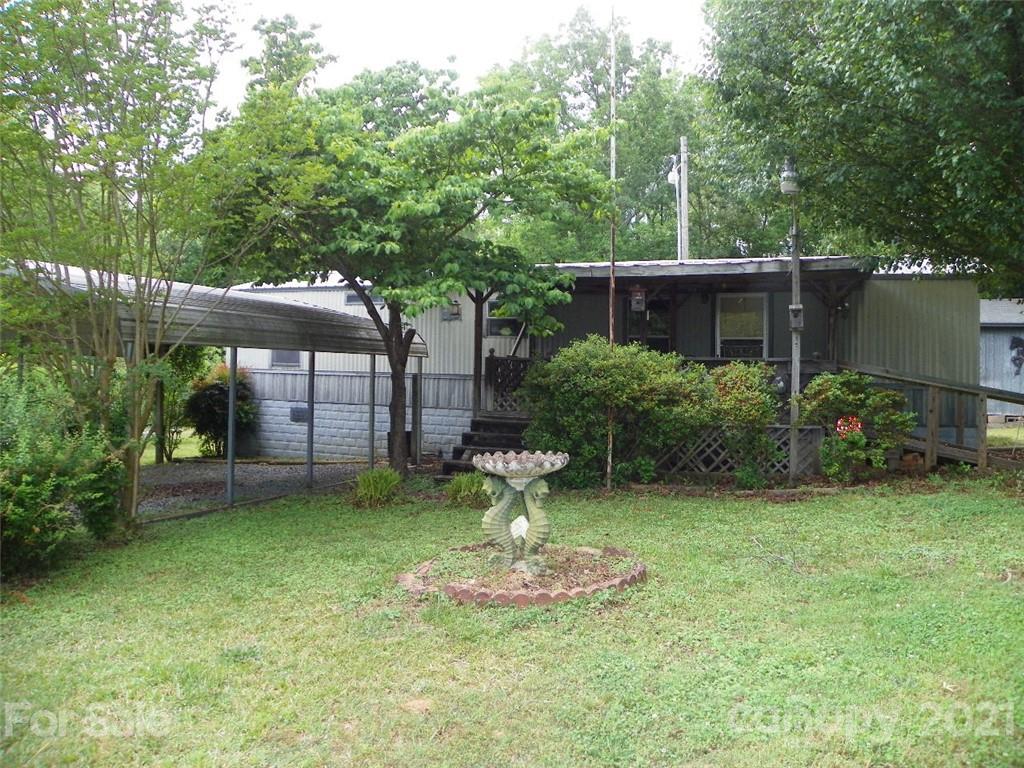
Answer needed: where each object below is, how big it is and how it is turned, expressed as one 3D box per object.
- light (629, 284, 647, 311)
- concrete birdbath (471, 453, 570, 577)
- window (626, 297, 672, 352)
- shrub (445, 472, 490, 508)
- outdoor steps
[{"bbox_3d":[1.762,-1.201,10.800,0.240,0.380,0.220,1,1,23],"label":"light"},{"bbox_3d":[0.058,0.867,5.250,0.650,0.790,0.650,0,2,0],"label":"concrete birdbath"},{"bbox_3d":[2.288,-0.890,12.800,0.800,1.100,0.100,1,1,23],"label":"window"},{"bbox_3d":[-0.515,1.221,8.900,0.550,0.420,0.520,0,2,0],"label":"shrub"},{"bbox_3d":[-0.312,1.000,11.790,1.250,0.820,1.500,1,2,21],"label":"outdoor steps"}]

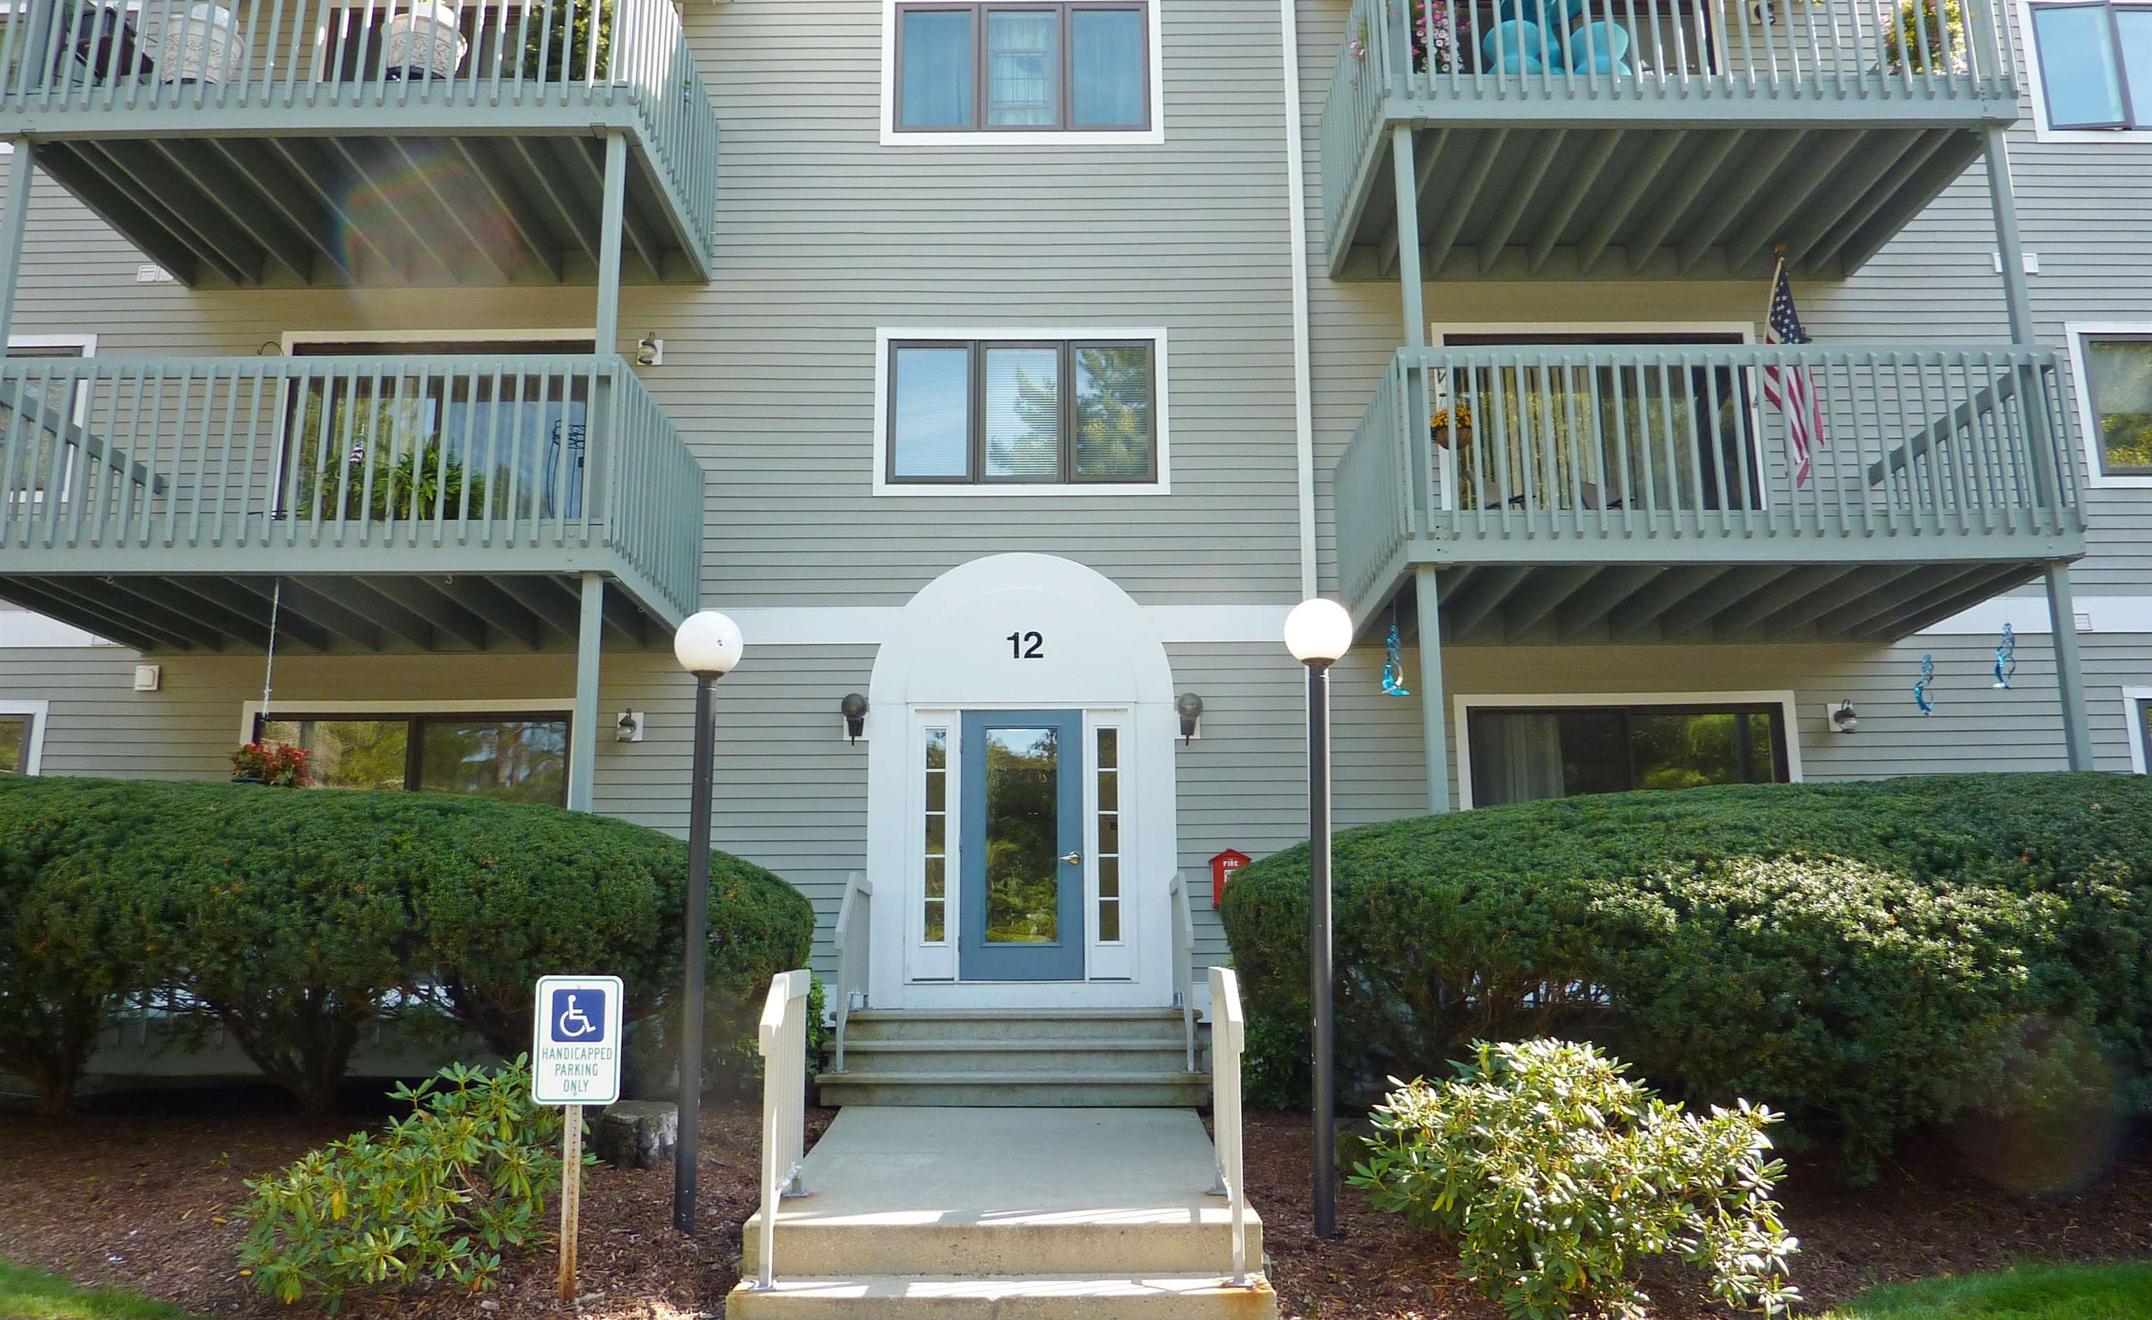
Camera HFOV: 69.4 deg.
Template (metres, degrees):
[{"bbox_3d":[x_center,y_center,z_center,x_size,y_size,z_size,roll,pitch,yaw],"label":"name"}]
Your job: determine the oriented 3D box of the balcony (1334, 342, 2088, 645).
[{"bbox_3d":[4.138,-1.141,10.842,4.220,1.250,2.280,0,-12,0],"label":"balcony"}]

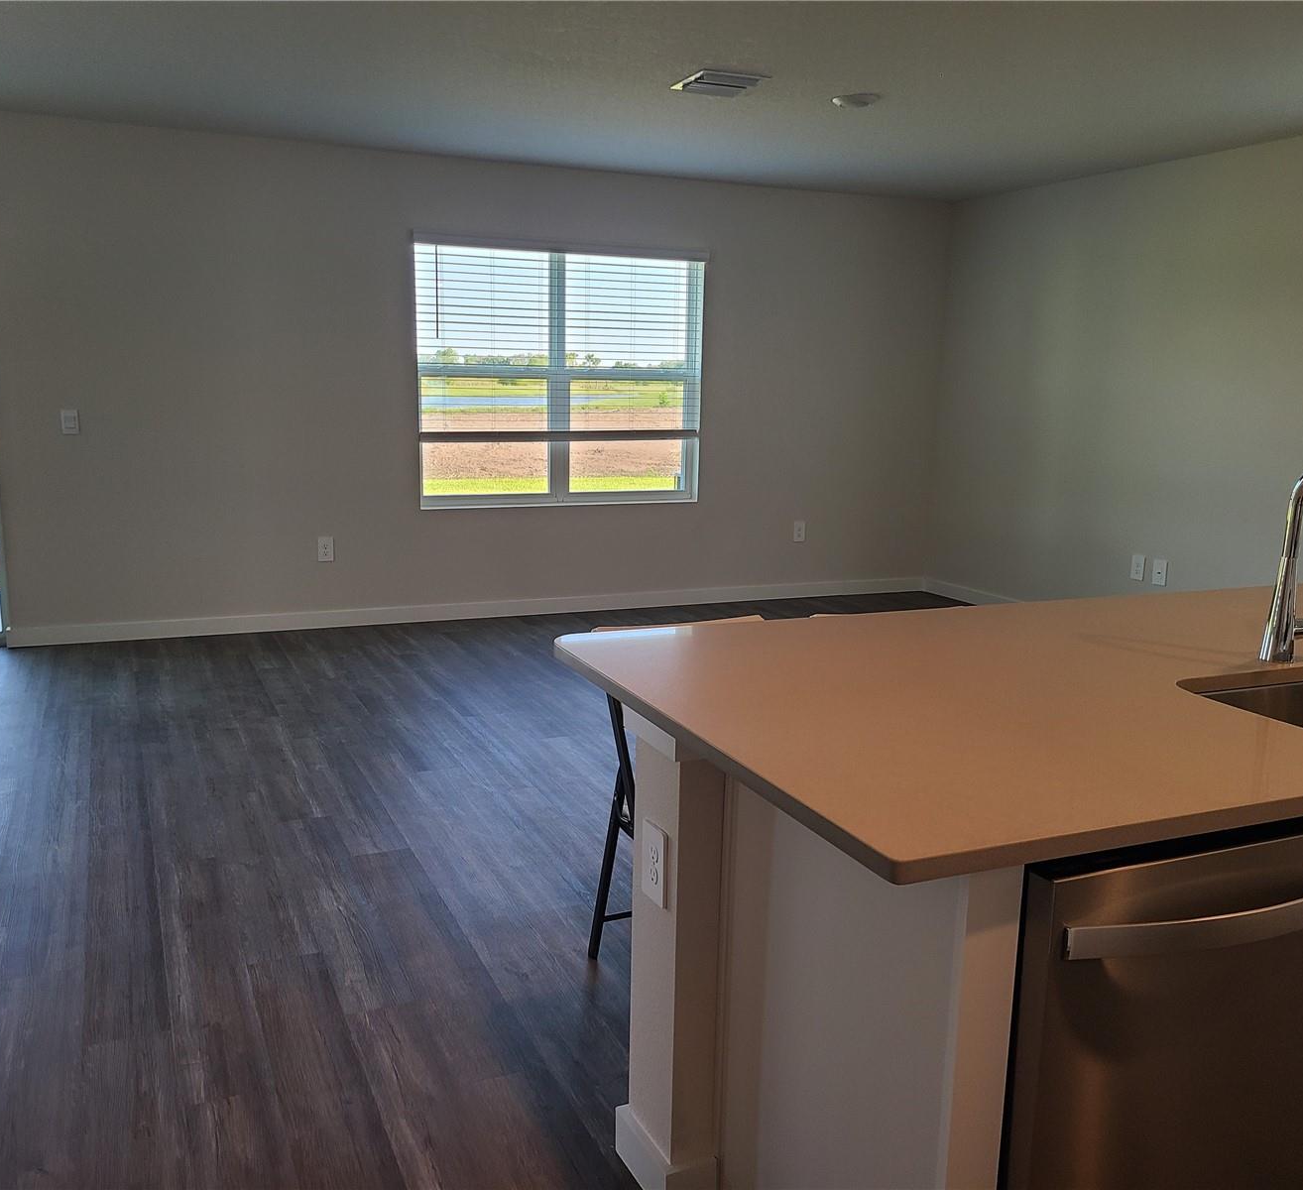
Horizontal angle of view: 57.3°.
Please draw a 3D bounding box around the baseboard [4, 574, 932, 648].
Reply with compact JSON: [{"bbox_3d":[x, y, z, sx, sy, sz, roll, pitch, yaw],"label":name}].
[{"bbox_3d":[-0.700,0.076,7.285,5.733,0.097,0.016,-3,11,-23],"label":"baseboard"}]

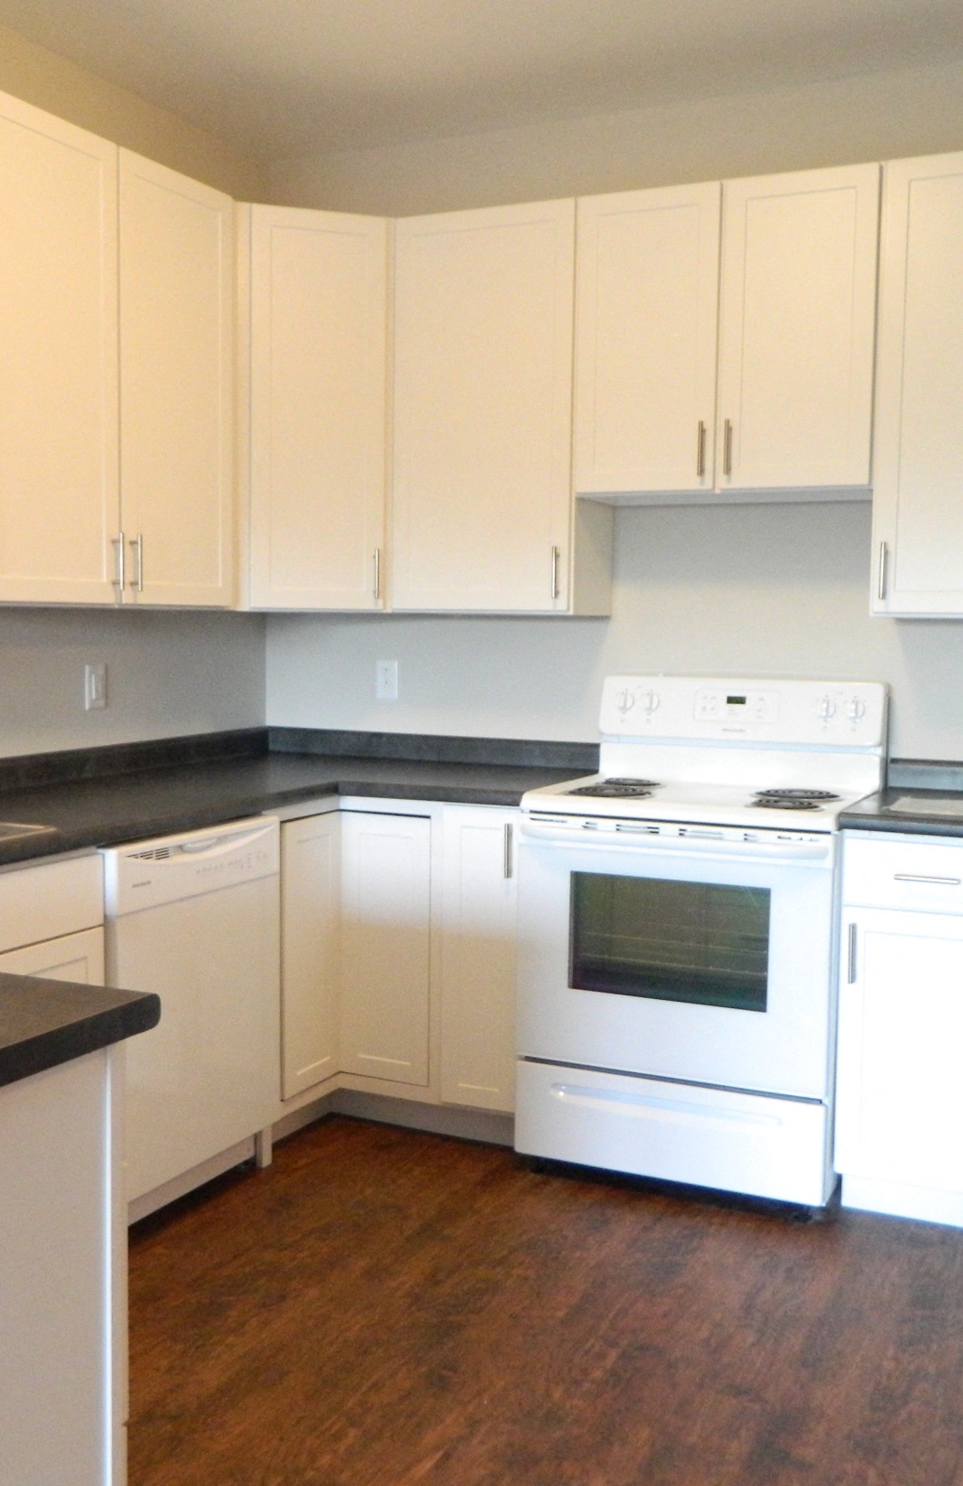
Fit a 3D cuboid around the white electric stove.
[{"bbox_3d":[0.561,0.446,3.641,0.766,1.198,0.663,3,5,24],"label":"white electric stove"}]

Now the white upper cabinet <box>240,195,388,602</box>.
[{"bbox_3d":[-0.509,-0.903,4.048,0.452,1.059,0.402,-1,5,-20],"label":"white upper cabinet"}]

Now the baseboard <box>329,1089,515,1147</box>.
[{"bbox_3d":[-0.154,0.971,3.783,0.562,0.112,0.018,3,5,24],"label":"baseboard"}]

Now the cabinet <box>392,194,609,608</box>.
[{"bbox_3d":[0.061,-0.889,3.966,0.538,1.057,0.326,3,5,24],"label":"cabinet"}]

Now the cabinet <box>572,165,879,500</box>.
[{"bbox_3d":[0.655,-1.011,3.683,0.764,0.752,0.326,3,5,24],"label":"cabinet"}]

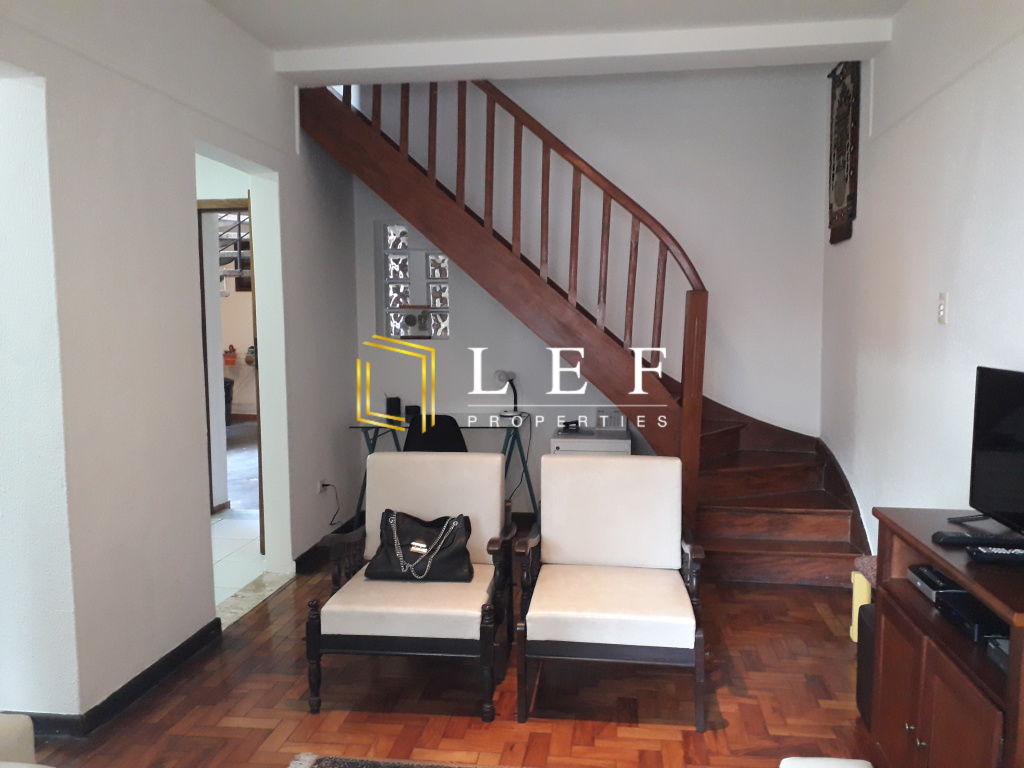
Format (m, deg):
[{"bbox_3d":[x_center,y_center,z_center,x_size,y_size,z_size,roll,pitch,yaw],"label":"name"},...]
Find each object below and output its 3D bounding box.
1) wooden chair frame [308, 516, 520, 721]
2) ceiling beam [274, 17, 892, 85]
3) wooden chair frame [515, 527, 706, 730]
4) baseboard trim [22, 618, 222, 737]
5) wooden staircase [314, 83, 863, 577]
[{"bbox_3d":[-0.356,0.835,3.173,0.680,0.640,0.770,0,5,7],"label":"wooden chair frame"},{"bbox_3d":[0.291,-1.649,4.010,2.991,0.101,0.300,1,5,9],"label":"ceiling beam"},{"bbox_3d":[0.369,0.839,3.102,0.660,0.640,0.770,0,5,6],"label":"wooden chair frame"},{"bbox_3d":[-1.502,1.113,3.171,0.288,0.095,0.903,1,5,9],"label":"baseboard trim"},{"bbox_3d":[0.407,-0.363,4.723,3.034,2.736,1.051,1,5,9],"label":"wooden staircase"}]

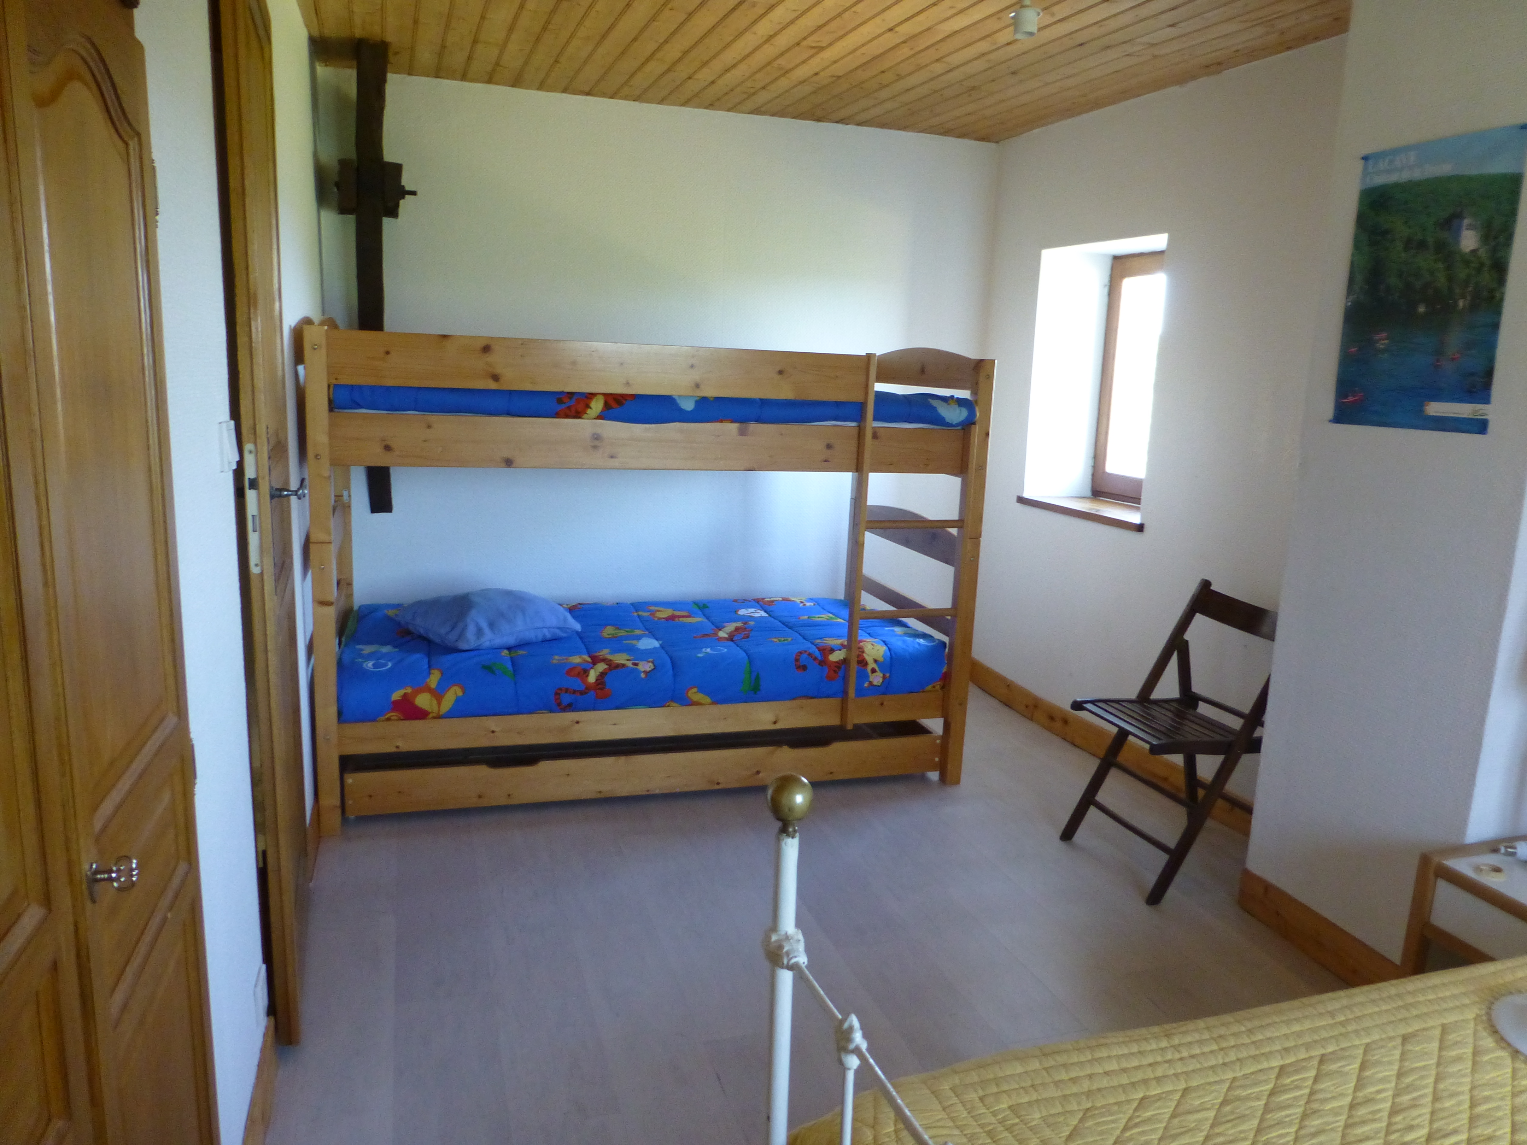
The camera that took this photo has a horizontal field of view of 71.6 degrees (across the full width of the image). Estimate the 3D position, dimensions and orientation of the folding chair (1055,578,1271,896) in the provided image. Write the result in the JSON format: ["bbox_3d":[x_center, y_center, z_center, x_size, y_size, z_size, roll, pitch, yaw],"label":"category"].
[{"bbox_3d":[1.159,0.445,2.940,0.505,0.782,0.426,-1,11,-18],"label":"folding chair"}]

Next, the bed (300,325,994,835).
[{"bbox_3d":[-0.402,-0.072,3.571,1.980,1.421,1.010,-1,11,-18],"label":"bed"}]

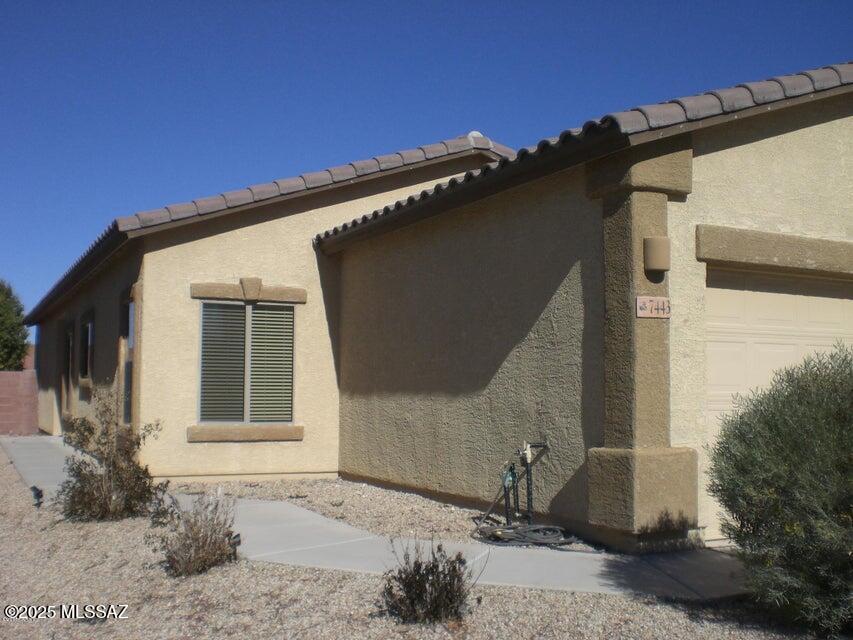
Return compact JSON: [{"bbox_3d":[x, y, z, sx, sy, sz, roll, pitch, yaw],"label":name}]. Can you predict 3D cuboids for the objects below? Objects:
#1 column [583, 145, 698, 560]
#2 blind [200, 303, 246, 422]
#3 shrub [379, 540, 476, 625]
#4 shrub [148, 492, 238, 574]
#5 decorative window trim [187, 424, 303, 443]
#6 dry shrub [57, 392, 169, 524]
[{"bbox_3d":[1.673,0.156,7.336,0.611,3.179,0.555,3,-5,-27],"label":"column"},{"bbox_3d":[-2.523,0.535,11.606,0.567,1.458,0.060,3,-5,-27],"label":"blind"},{"bbox_3d":[0.006,1.368,4.999,0.485,0.388,0.437,0,-5,0],"label":"shrub"},{"bbox_3d":[-1.562,1.393,6.302,0.586,0.496,0.527,1,-5,-14],"label":"shrub"},{"bbox_3d":[-2.230,1.401,11.591,1.461,0.194,0.088,3,-5,-27],"label":"decorative window trim"},{"bbox_3d":[-3.034,1.255,9.076,1.066,1.186,0.981,2,-5,-18],"label":"dry shrub"}]

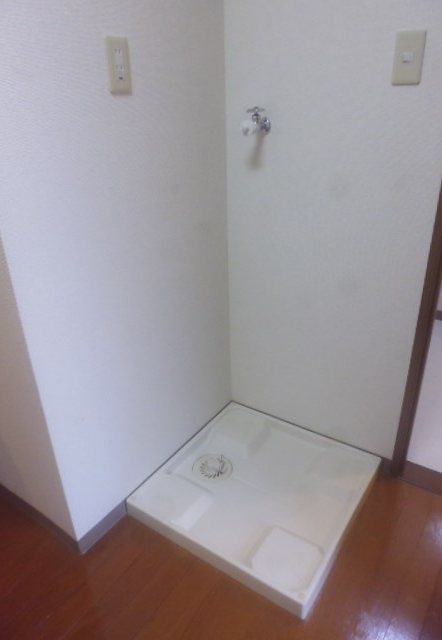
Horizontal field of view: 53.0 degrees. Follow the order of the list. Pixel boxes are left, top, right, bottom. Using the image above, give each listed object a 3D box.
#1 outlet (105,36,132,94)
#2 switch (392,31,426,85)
[{"bbox_3d":[-0.235,-0.600,1.051,0.012,0.116,0.068,15,31,32],"label":"outlet"},{"bbox_3d":[0.457,-0.637,1.083,0.068,0.116,0.012,15,31,32],"label":"switch"}]

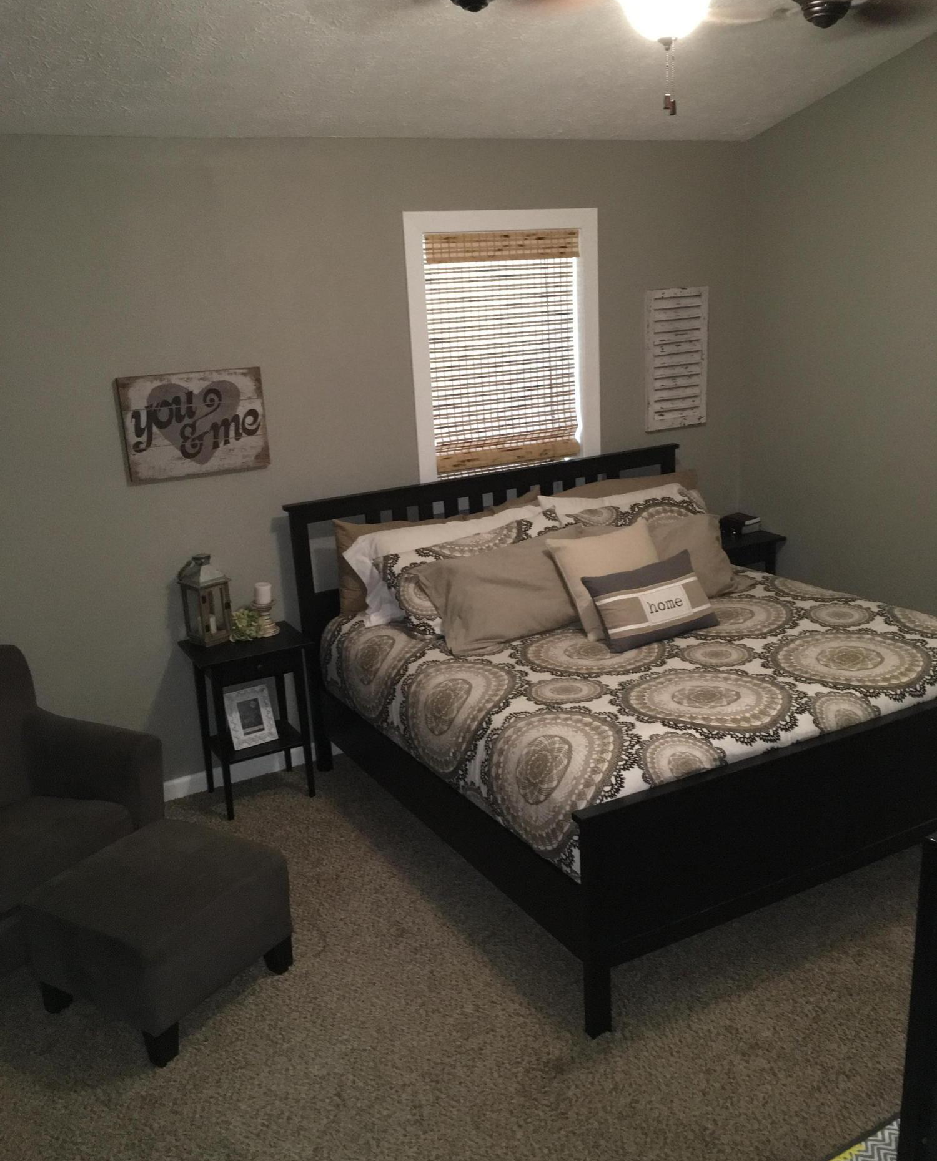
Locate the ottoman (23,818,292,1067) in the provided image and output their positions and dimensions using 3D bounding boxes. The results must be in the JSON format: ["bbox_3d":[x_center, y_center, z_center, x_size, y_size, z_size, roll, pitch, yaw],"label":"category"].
[{"bbox_3d":[-0.914,1.070,3.167,0.510,0.404,0.542,8,19,33],"label":"ottoman"}]

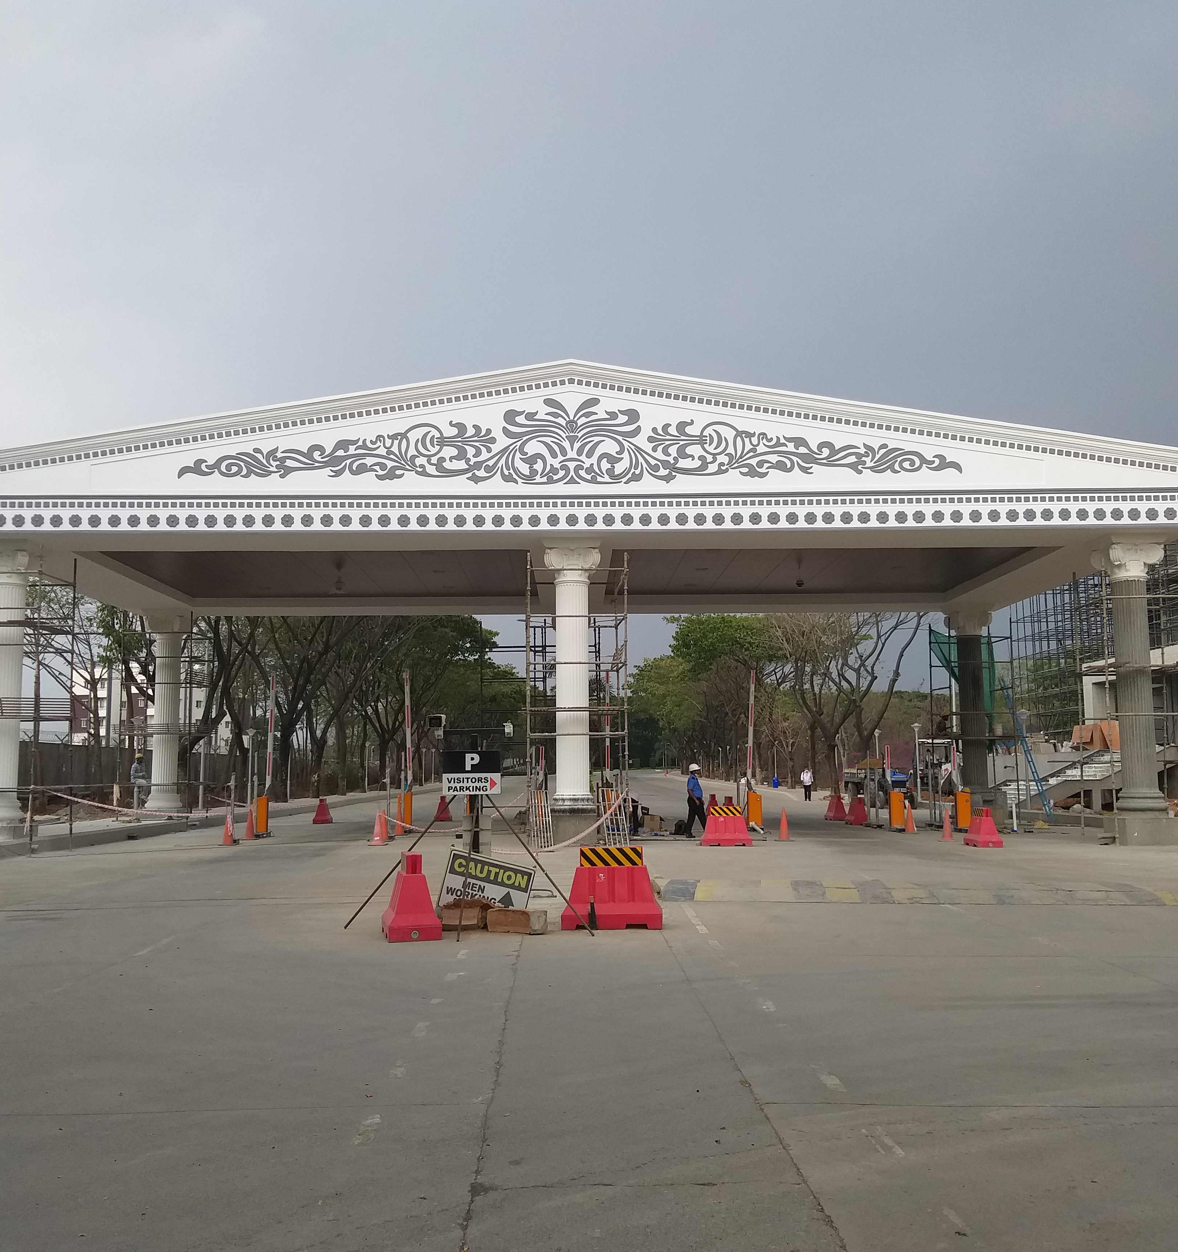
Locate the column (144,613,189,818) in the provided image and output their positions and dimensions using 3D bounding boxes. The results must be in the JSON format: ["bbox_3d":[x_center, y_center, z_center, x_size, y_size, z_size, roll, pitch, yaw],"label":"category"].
[{"bbox_3d":[-13.267,2.715,39.429,1.140,6.200,1.140,0,-7,-1],"label":"column"}]

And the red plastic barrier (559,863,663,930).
[{"bbox_3d":[0.249,2.892,13.655,1.070,0.760,0.530,0,-6,0],"label":"red plastic barrier"}]

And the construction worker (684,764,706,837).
[{"bbox_3d":[2.590,4.263,30.531,0.600,1.750,0.500,0,-7,-1],"label":"construction worker"}]

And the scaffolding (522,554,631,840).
[{"bbox_3d":[-0.291,1.660,28.223,2.100,6.400,2.050,0,-7,-3],"label":"scaffolding"}]

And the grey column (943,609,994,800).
[{"bbox_3d":[11.173,2.366,36.400,1.330,5.850,1.330,0,-6,0],"label":"grey column"}]

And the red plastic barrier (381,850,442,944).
[{"bbox_3d":[-1.877,2.813,13.240,0.530,0.860,1.070,1,-6,-13],"label":"red plastic barrier"}]

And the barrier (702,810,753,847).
[{"bbox_3d":[2.810,4.124,25.807,1.070,0.780,0.530,0,-6,0],"label":"barrier"}]

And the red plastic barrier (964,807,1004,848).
[{"bbox_3d":[8.291,4.232,26.363,0.500,0.800,1.000,0,-7,-1],"label":"red plastic barrier"}]

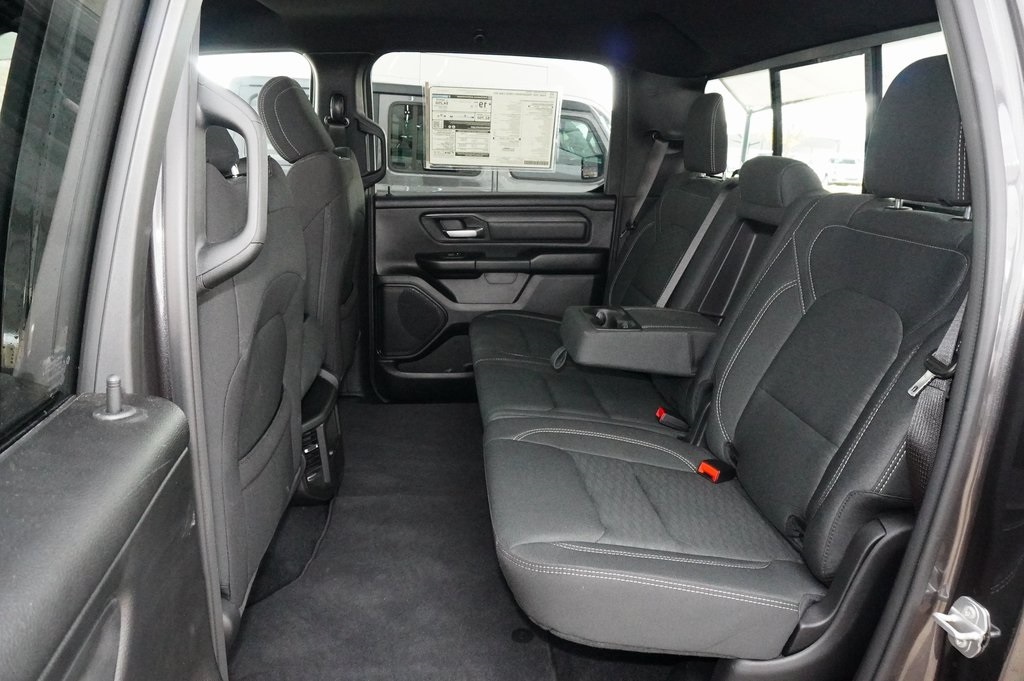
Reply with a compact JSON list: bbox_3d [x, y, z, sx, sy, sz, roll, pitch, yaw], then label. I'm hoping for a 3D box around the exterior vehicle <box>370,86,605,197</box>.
[{"bbox_3d":[-0.231,-1.377,6.473,4.740,1.880,1.850,-2,16,-7],"label":"exterior vehicle"}]

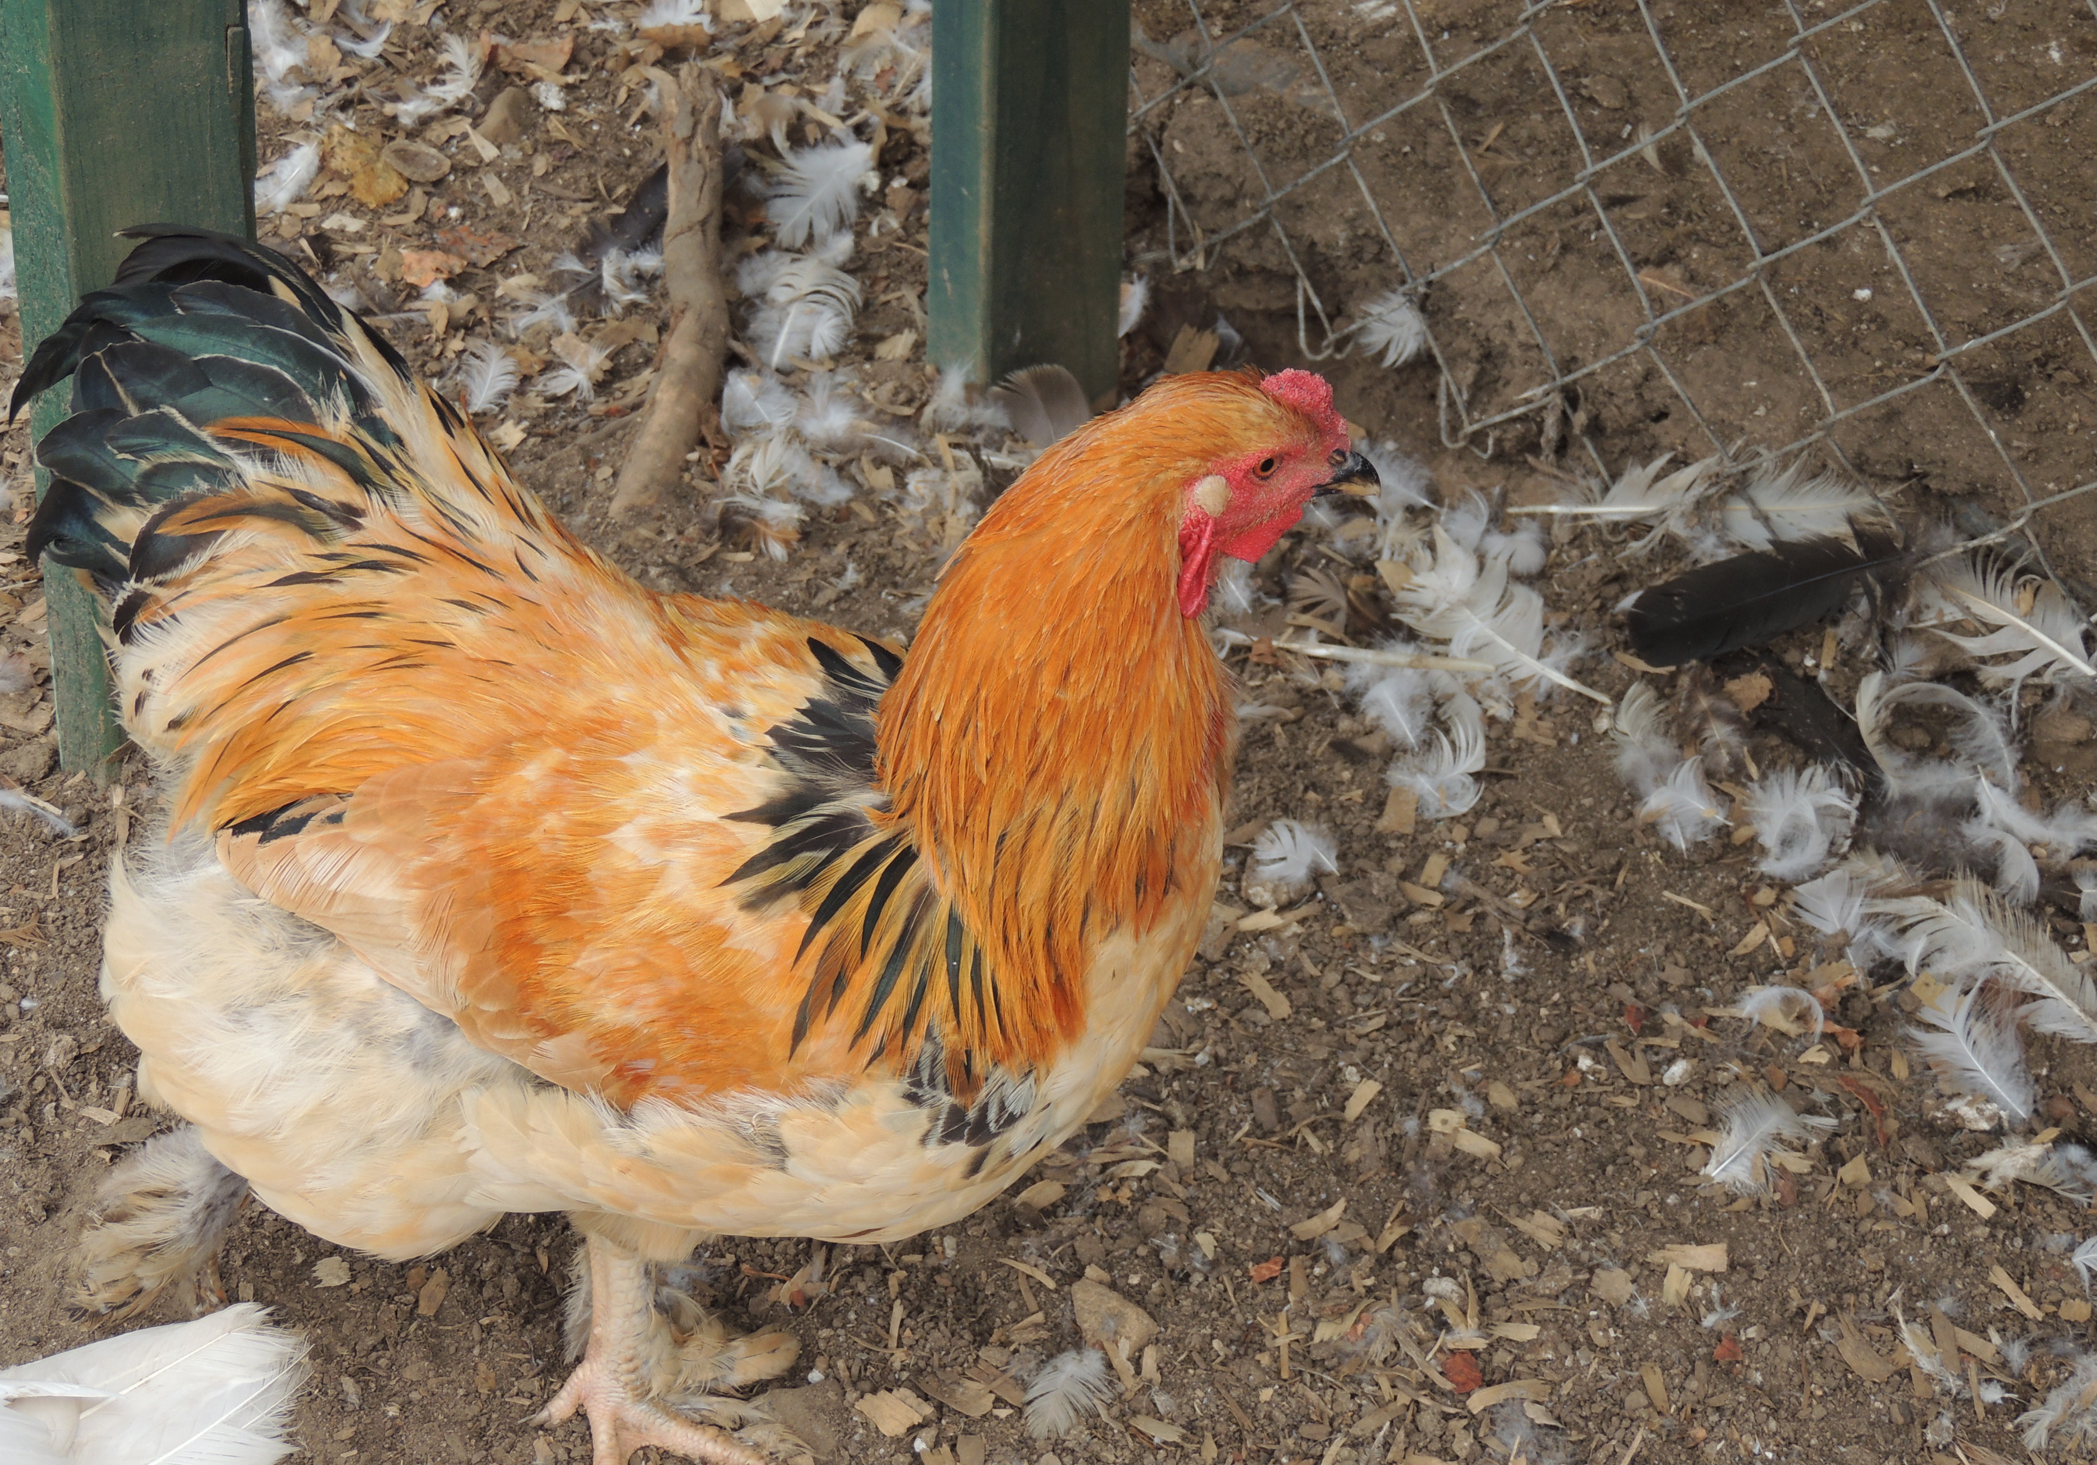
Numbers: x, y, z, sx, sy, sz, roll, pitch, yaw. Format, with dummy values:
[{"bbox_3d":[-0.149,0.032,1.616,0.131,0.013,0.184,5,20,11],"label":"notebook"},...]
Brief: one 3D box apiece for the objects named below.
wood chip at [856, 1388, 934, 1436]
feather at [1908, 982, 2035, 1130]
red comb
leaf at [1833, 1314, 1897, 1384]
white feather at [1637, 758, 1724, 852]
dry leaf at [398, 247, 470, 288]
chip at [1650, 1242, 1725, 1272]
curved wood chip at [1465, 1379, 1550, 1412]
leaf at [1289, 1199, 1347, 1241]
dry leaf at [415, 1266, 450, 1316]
[{"bbox_3d":[-0.057,0.258,1.955,0.023,0.006,0.024,-19,40,-28],"label":"wood chip"},{"bbox_3d":[0.388,0.133,2.154,0.050,0.014,0.087,-9,36,-15],"label":"feather"},{"bbox_3d":[0.080,-0.105,1.642,0.028,0.021,0.014,6,35,6],"label":"red comb"},{"bbox_3d":[0.313,0.240,2.002,0.015,0.005,0.043,-16,38,-24],"label":"leaf"},{"bbox_3d":[0.287,0.032,2.294,0.052,0.015,0.045,-28,44,-36],"label":"white feather"},{"bbox_3d":[-0.325,-0.240,2.667,0.039,0.009,0.033,11,35,13],"label":"dry leaf"},{"bbox_3d":[0.254,0.208,2.045,0.031,0.005,0.017,2,34,-1],"label":"chip"},{"bbox_3d":[0.176,0.254,1.974,0.034,0.005,0.012,-10,36,-17],"label":"curved wood chip"},{"bbox_3d":[0.110,0.195,2.056,0.032,0.005,0.011,-24,42,-33],"label":"leaf"},{"bbox_3d":[-0.239,0.218,2.006,0.010,0.004,0.028,2,34,-1],"label":"dry leaf"}]

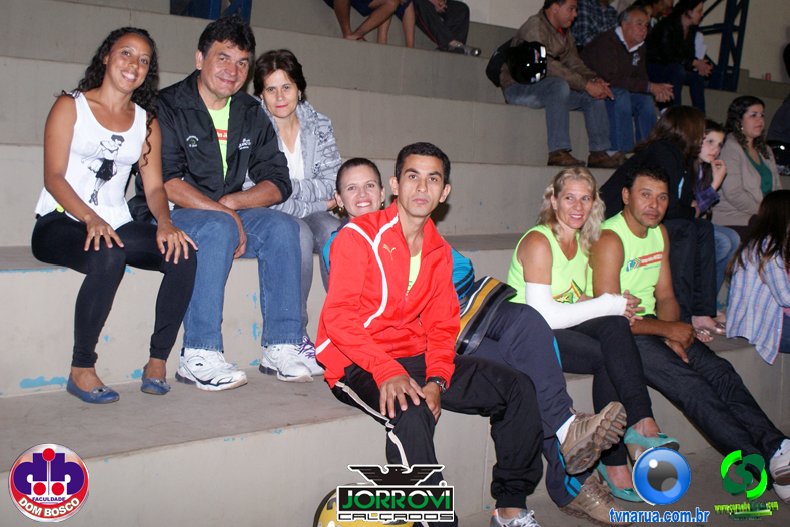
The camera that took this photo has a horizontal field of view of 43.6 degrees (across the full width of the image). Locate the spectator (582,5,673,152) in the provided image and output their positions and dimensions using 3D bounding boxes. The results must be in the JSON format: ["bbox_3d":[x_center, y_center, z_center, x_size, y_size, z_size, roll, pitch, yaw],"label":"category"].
[{"bbox_3d":[1.707,-1.308,7.350,0.550,1.200,0.750,-2,7,-38],"label":"spectator"}]

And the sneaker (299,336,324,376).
[{"bbox_3d":[-0.332,0.343,3.678,0.100,0.116,0.265,-1,7,-28],"label":"sneaker"}]

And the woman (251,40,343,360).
[{"bbox_3d":[-0.392,-0.216,3.789,0.500,1.200,0.650,-1,7,-30],"label":"woman"}]

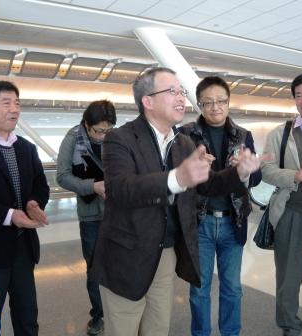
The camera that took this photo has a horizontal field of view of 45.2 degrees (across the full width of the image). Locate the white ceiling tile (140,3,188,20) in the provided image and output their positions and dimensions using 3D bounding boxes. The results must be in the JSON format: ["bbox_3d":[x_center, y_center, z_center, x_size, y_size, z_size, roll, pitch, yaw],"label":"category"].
[{"bbox_3d":[0.207,-2.525,5.855,0.600,0.030,0.600,-3,3,-31],"label":"white ceiling tile"}]

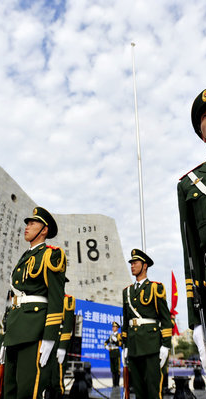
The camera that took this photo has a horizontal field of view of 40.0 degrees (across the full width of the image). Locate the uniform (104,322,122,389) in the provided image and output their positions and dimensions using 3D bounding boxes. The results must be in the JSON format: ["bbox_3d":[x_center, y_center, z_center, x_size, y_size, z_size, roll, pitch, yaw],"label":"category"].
[{"bbox_3d":[0.383,5.130,9.470,0.580,1.880,0.400,-23,-38,37],"label":"uniform"}]

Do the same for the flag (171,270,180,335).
[{"bbox_3d":[2.266,3.264,8.884,0.300,1.950,0.220,-5,-30,13],"label":"flag"}]

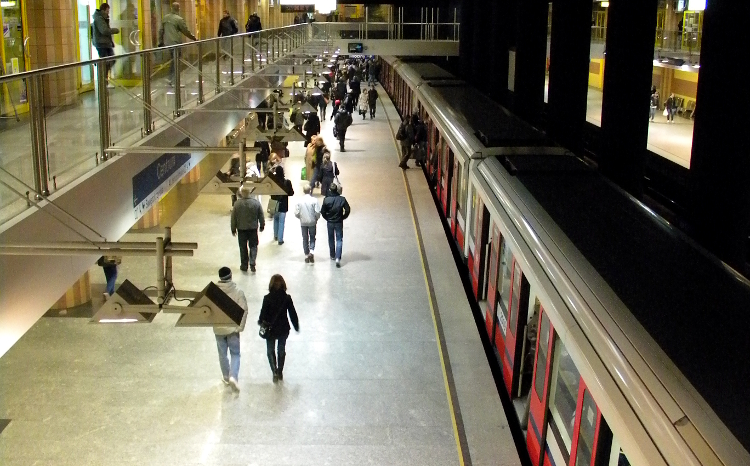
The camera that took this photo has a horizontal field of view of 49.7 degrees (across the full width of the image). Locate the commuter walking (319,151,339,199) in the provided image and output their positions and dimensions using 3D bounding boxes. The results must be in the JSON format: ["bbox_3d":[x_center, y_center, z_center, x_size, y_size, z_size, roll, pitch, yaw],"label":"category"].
[{"bbox_3d":[-1.300,-1.449,22.015,0.550,1.550,0.420,1,15,2],"label":"commuter walking"}]

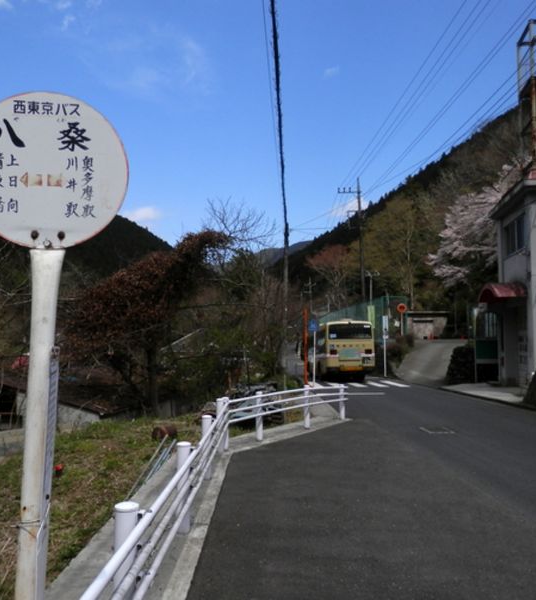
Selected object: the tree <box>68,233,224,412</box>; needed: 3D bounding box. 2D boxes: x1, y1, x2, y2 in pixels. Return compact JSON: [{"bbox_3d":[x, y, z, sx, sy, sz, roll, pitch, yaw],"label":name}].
[{"bbox_3d":[-3.575,0.662,17.000,4.500,5.200,3.900,0,-2,0],"label":"tree"}]

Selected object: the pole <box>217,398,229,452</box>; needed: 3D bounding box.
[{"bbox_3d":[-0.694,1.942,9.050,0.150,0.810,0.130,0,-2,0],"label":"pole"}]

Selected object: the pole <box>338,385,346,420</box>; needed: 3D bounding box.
[{"bbox_3d":[1.670,2.284,12.900,0.120,0.800,0.120,0,-2,0],"label":"pole"}]

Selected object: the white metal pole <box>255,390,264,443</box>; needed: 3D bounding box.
[{"bbox_3d":[-0.136,1.971,9.800,0.120,0.820,0.120,0,-2,0],"label":"white metal pole"}]

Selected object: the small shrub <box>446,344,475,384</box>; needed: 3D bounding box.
[{"bbox_3d":[8.205,2.735,24.500,1.200,1.650,1.250,0,-2,0],"label":"small shrub"}]

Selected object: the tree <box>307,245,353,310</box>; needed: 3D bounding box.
[{"bbox_3d":[6.918,-2.194,65.000,5.000,8.000,5.000,0,-2,0],"label":"tree"}]

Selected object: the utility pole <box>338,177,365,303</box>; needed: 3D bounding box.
[{"bbox_3d":[6.326,-2.940,43.000,1.800,12.200,0.500,0,-2,0],"label":"utility pole"}]

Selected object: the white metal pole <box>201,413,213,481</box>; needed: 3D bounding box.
[{"bbox_3d":[-0.755,1.831,7.150,0.120,0.800,0.120,0,-2,0],"label":"white metal pole"}]

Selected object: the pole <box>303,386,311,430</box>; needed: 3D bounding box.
[{"bbox_3d":[0.763,2.093,11.300,0.120,0.830,0.120,0,-2,0],"label":"pole"}]

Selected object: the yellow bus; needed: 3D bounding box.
[{"bbox_3d":[3.970,2.680,32.400,2.350,3.050,9.100,0,-3,-1],"label":"yellow bus"}]

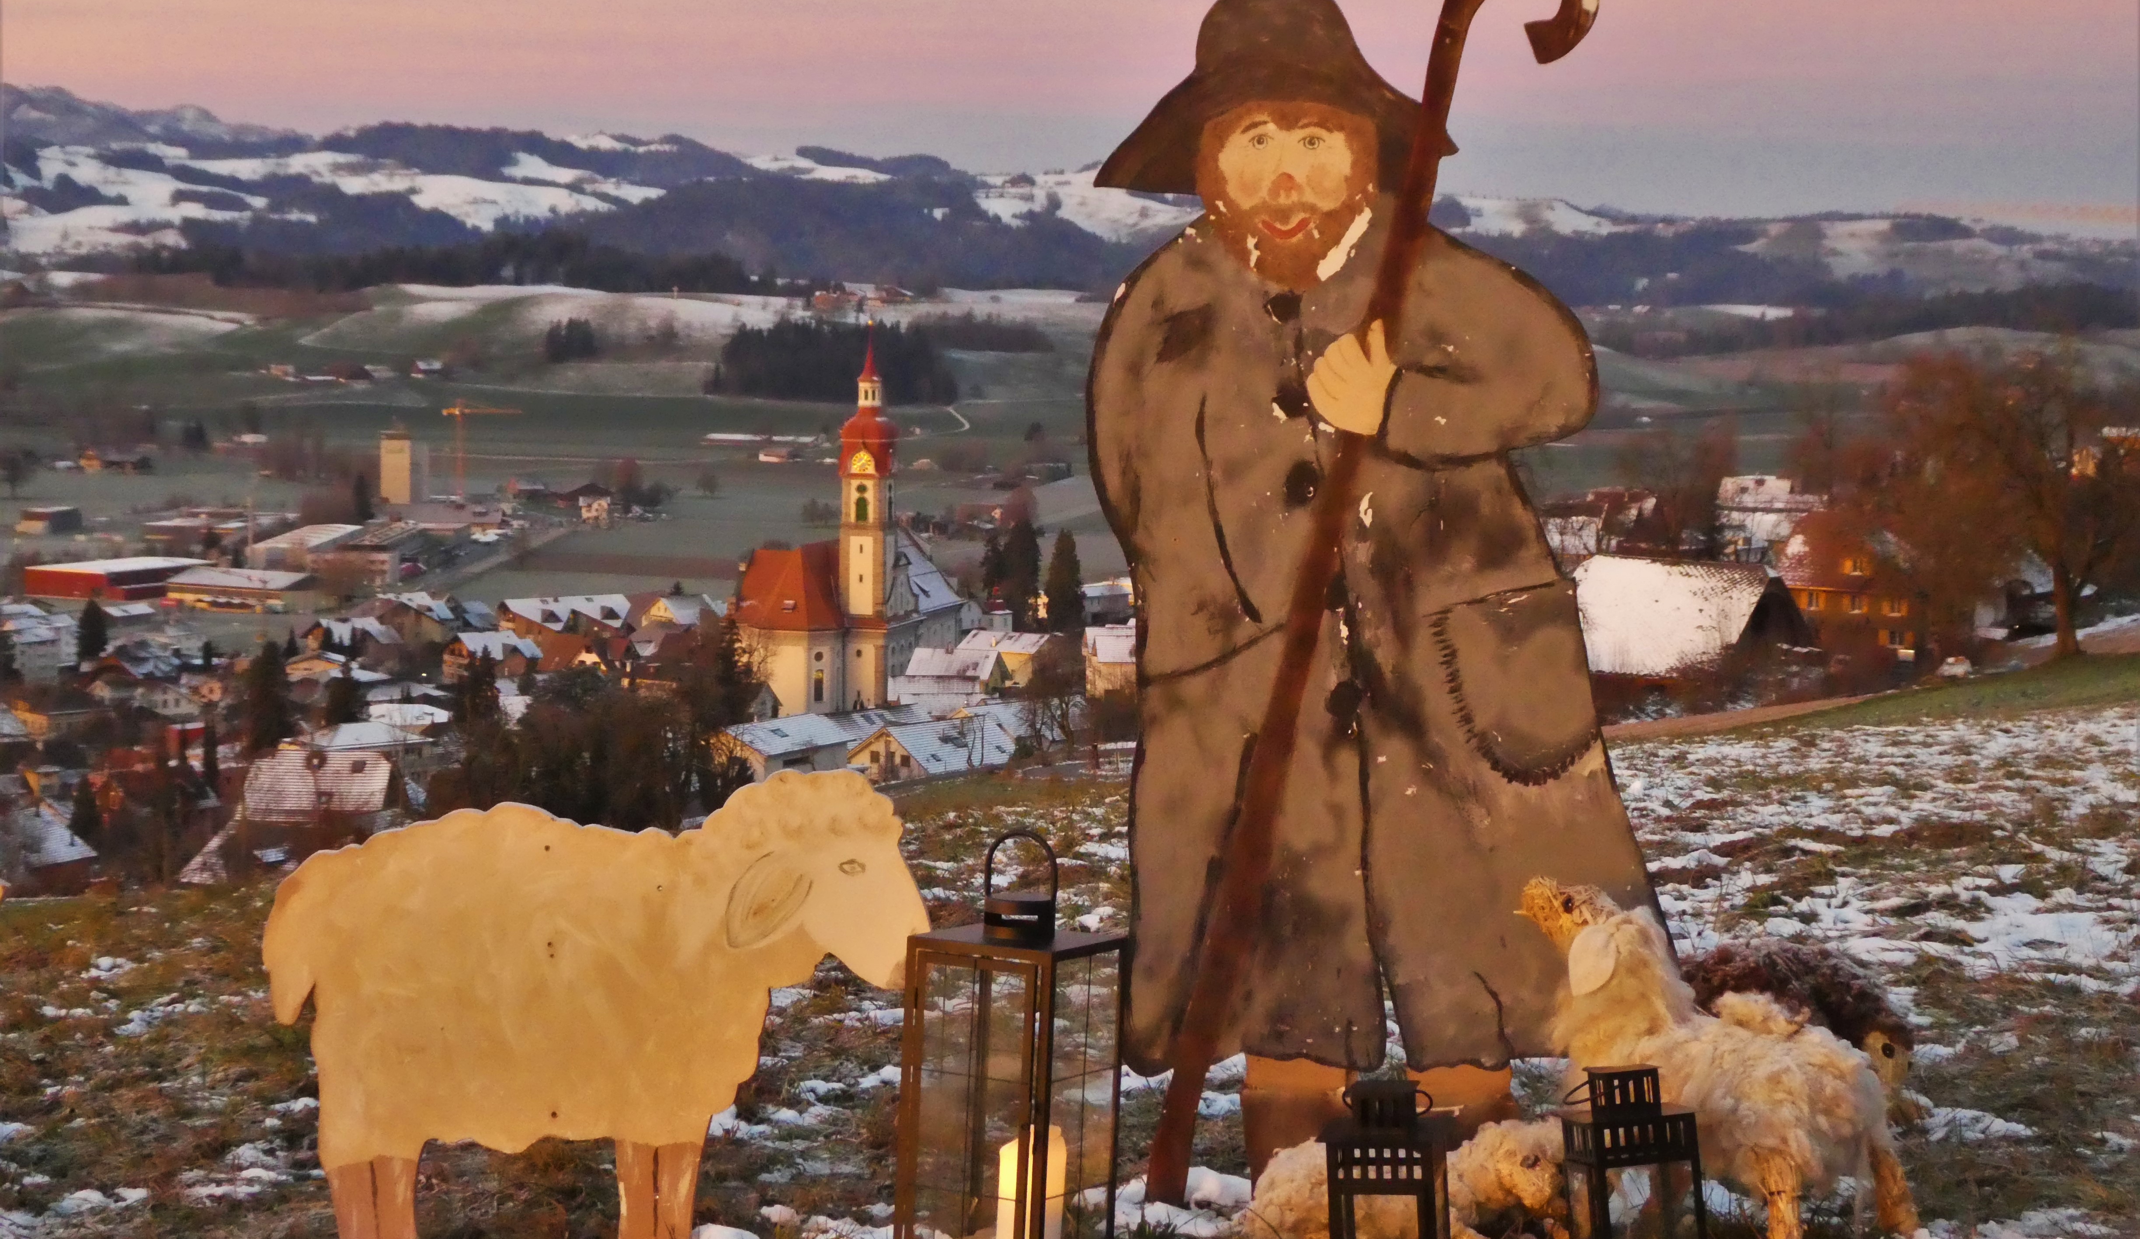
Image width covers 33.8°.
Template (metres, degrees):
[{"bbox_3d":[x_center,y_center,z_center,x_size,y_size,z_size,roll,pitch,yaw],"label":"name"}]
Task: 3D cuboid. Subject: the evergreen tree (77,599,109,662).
[{"bbox_3d":[-163.477,2.085,590.000,5.319,11.169,5.319,0,4,0],"label":"evergreen tree"}]

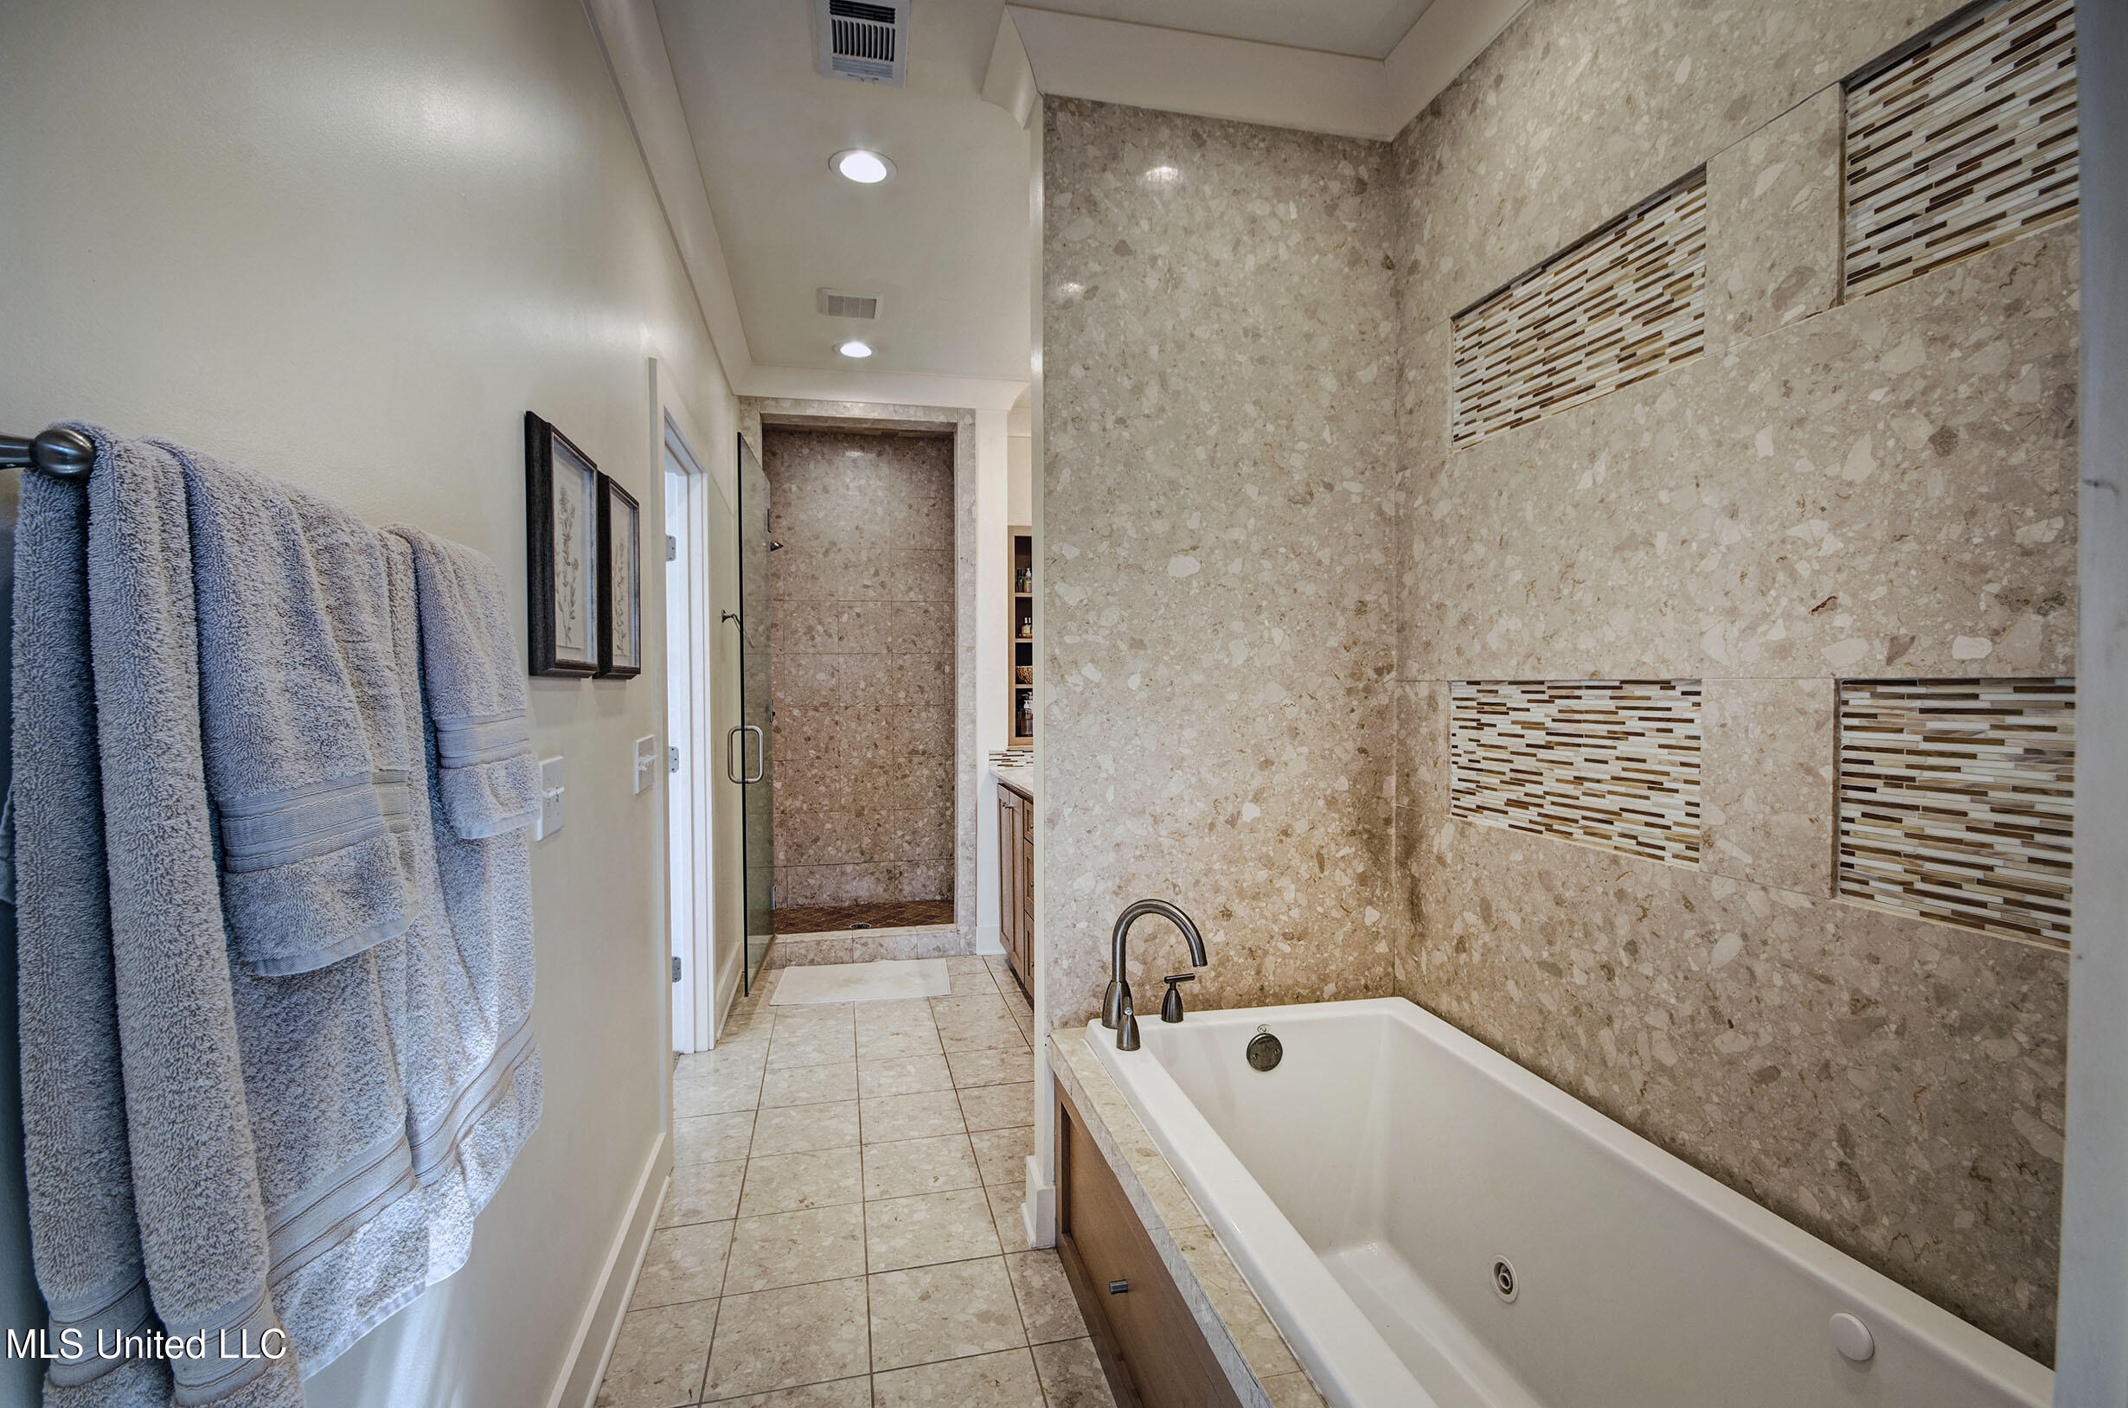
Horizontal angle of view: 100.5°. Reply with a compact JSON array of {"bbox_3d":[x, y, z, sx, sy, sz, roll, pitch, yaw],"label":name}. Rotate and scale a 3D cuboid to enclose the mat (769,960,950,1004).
[{"bbox_3d":[-0.897,1.252,3.991,0.750,0.014,0.505,0,1,-9],"label":"mat"}]

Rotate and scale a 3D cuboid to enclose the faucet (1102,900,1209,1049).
[{"bbox_3d":[0.211,0.600,2.023,0.255,0.305,0.265,0,1,31],"label":"faucet"}]

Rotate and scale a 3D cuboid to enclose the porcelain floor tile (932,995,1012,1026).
[{"bbox_3d":[-0.384,1.268,3.672,0.306,0.011,0.298,0,1,-14],"label":"porcelain floor tile"}]

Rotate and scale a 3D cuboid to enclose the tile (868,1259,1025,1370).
[{"bbox_3d":[-0.255,1.296,1.889,0.306,0.011,0.298,0,1,-14],"label":"tile"}]

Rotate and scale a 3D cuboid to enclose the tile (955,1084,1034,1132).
[{"bbox_3d":[-0.170,1.281,2.818,0.306,0.011,0.298,0,1,-14],"label":"tile"}]

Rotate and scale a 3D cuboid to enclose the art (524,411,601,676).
[{"bbox_3d":[-0.878,-0.257,1.577,0.033,0.418,0.345,0,1,-14],"label":"art"}]

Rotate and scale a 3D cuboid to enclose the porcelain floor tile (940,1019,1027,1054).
[{"bbox_3d":[-0.313,1.272,3.388,0.306,0.011,0.298,0,1,-14],"label":"porcelain floor tile"}]

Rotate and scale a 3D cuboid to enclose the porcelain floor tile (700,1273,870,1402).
[{"bbox_3d":[-0.556,1.298,1.813,0.306,0.011,0.298,0,1,-14],"label":"porcelain floor tile"}]

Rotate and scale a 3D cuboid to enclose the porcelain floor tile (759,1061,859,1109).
[{"bbox_3d":[-0.828,1.258,2.907,0.302,0.010,0.292,0,1,-14],"label":"porcelain floor tile"}]

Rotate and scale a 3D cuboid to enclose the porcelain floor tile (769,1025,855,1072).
[{"bbox_3d":[-0.898,1.253,3.188,0.302,0.010,0.292,0,1,-14],"label":"porcelain floor tile"}]

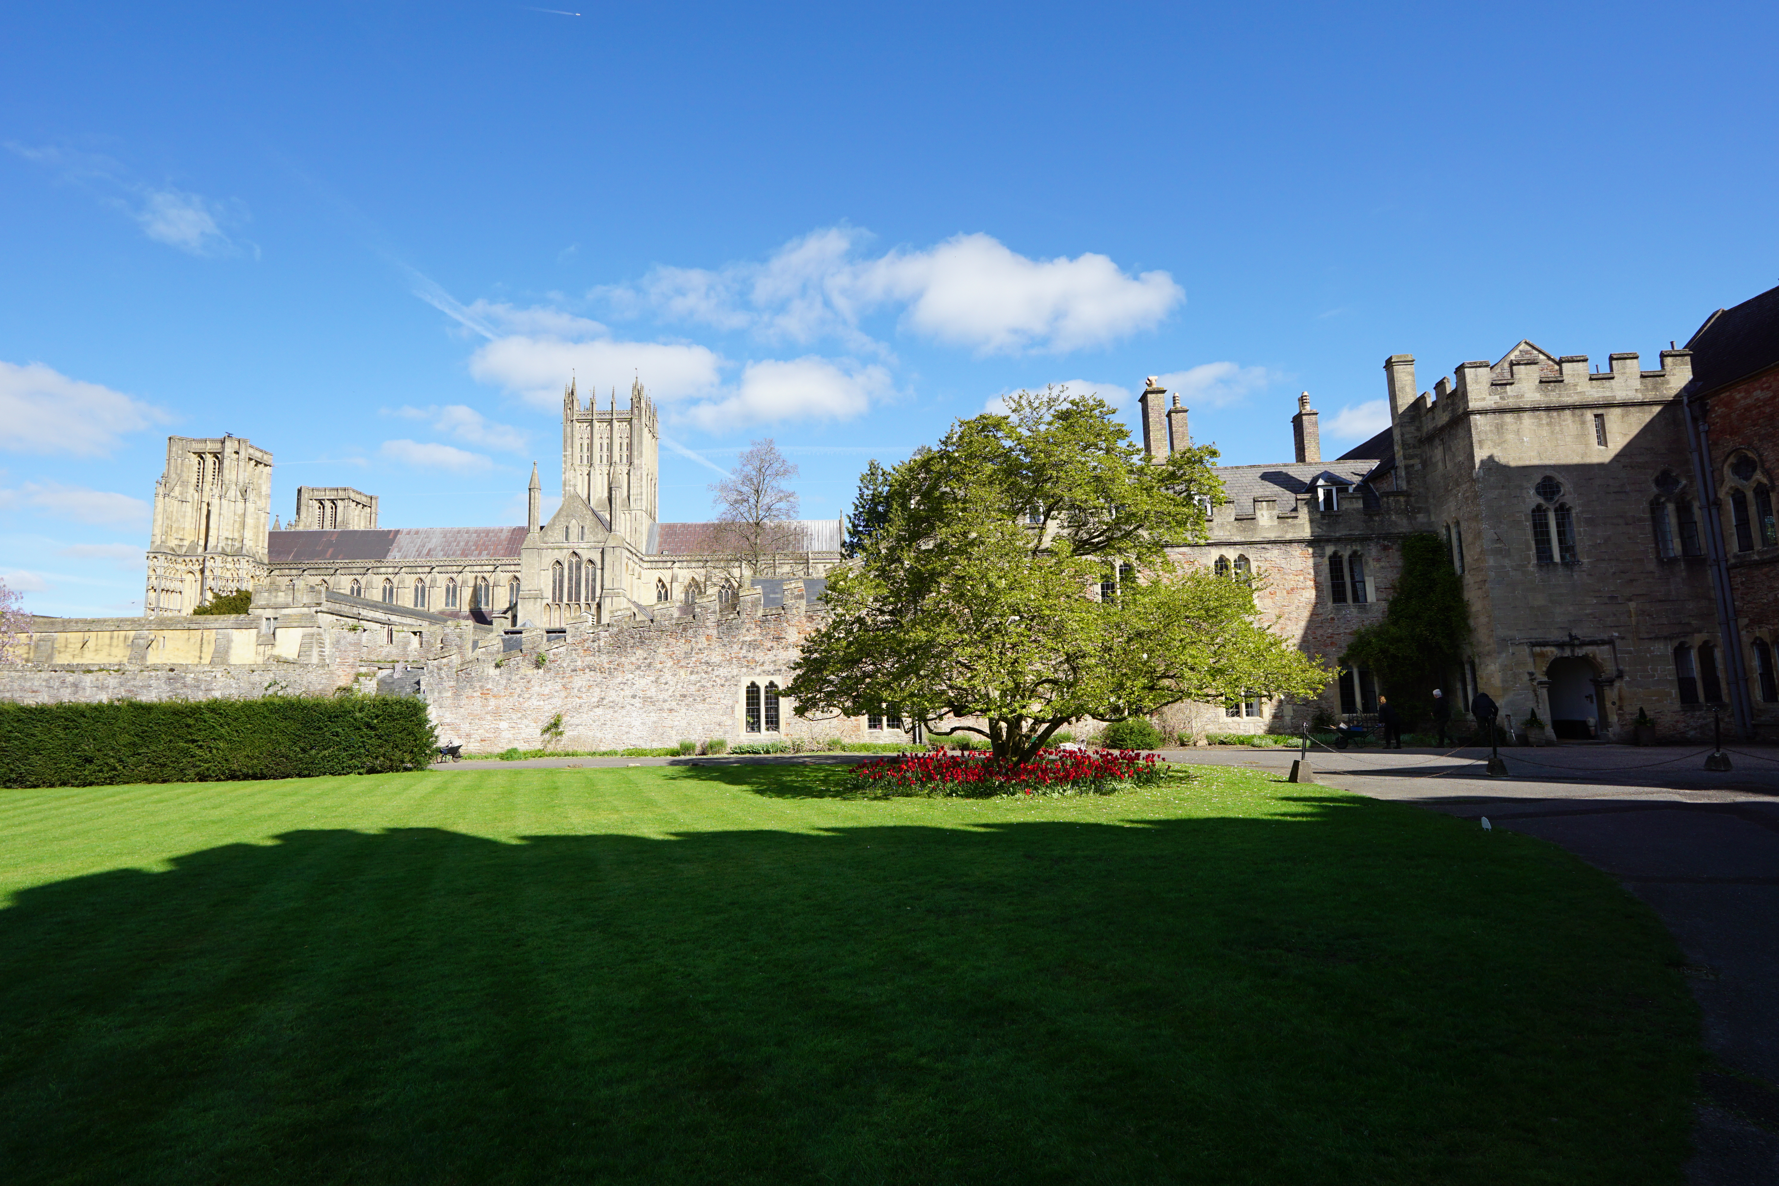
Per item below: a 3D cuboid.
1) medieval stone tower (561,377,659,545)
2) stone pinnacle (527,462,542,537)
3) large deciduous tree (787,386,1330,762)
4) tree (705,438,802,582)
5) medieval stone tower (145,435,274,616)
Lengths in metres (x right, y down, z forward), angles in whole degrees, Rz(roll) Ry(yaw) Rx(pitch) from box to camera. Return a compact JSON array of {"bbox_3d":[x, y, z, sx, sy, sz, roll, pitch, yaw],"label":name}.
[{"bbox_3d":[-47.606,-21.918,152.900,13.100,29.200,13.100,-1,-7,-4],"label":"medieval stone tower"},{"bbox_3d":[-51.515,-13.688,129.146,1.800,10.700,1.800,-1,-7,-4],"label":"stone pinnacle"},{"bbox_3d":[3.447,-0.194,18.237,10.800,7.980,10.200,-2,-7,0],"label":"large deciduous tree"},{"bbox_3d":[-11.883,-1.214,79.755,9.000,25.420,9.000,-2,-7,0],"label":"tree"},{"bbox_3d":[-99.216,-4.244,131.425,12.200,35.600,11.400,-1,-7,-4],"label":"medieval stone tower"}]

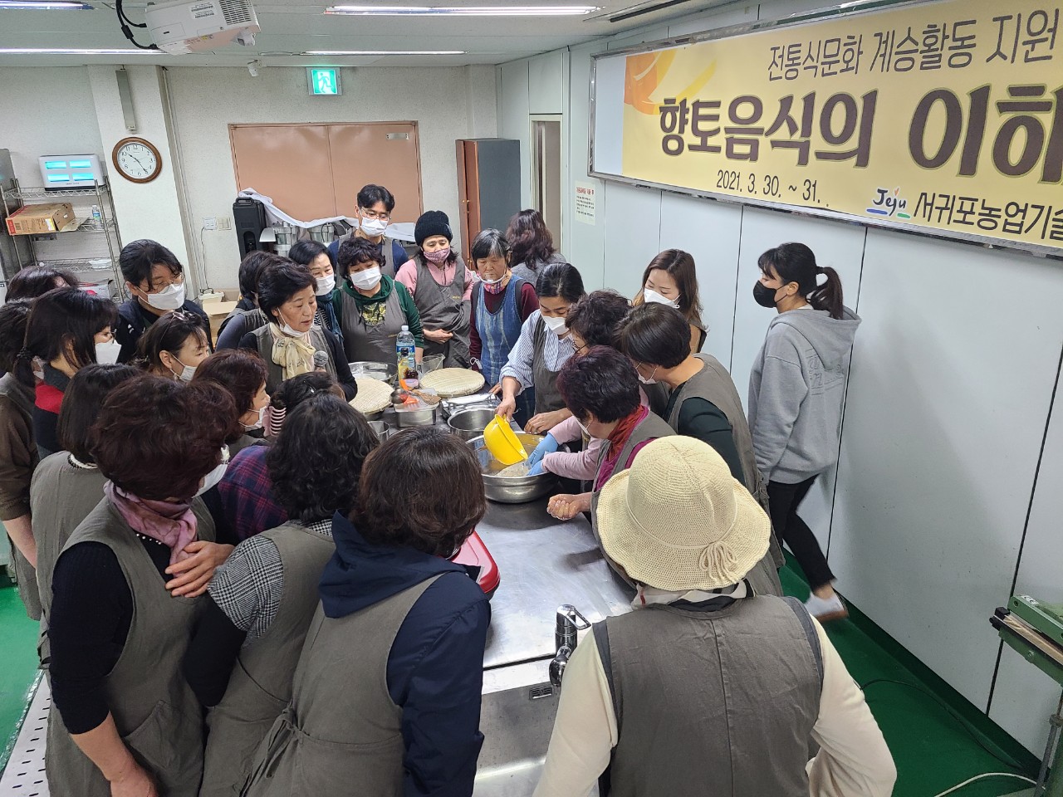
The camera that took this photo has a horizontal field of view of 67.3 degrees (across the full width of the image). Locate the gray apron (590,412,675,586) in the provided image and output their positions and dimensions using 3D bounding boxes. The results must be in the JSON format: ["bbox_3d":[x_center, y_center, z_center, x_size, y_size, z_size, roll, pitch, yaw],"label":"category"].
[{"bbox_3d":[0.340,0.392,2.374,0.400,0.850,0.450,-5,20,-10],"label":"gray apron"}]

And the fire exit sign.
[{"bbox_3d":[-1.905,-2.917,7.342,0.290,0.230,0.045,-7,20,-15],"label":"fire exit sign"}]

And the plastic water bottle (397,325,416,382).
[{"bbox_3d":[-0.604,-0.194,3.816,0.092,0.306,0.092,-7,20,-15],"label":"plastic water bottle"}]

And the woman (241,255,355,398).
[{"bbox_3d":[-0.905,0.255,3.174,0.470,1.550,0.340,-16,24,-36],"label":"woman"}]

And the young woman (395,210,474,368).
[{"bbox_3d":[-0.487,-0.230,4.392,0.450,1.570,0.320,-8,21,-20],"label":"young woman"}]

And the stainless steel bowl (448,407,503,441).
[{"bbox_3d":[-0.197,0.139,3.117,0.245,0.120,0.245,-1,20,0],"label":"stainless steel bowl"}]

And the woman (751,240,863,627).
[{"bbox_3d":[1.015,0.210,3.129,0.450,1.590,0.500,-19,26,-40],"label":"woman"}]

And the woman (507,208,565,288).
[{"bbox_3d":[0.029,-0.301,4.577,0.450,1.560,0.300,-18,25,-39],"label":"woman"}]

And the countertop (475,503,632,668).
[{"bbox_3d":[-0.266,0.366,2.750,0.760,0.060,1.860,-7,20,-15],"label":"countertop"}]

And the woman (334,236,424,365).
[{"bbox_3d":[-0.772,-0.094,4.111,0.470,1.510,0.360,-8,20,-18],"label":"woman"}]

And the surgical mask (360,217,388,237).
[{"bbox_3d":[-0.828,-0.902,4.168,0.145,0.110,0.090,-11,42,-27],"label":"surgical mask"}]

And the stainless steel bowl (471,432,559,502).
[{"bbox_3d":[-0.064,0.236,2.733,0.390,0.130,0.390,-1,19,0],"label":"stainless steel bowl"}]

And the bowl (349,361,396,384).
[{"bbox_3d":[-0.774,-0.067,3.669,0.345,0.110,0.345,-1,19,0],"label":"bowl"}]

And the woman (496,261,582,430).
[{"bbox_3d":[0.137,0.213,3.148,0.560,1.530,0.480,6,21,20],"label":"woman"}]

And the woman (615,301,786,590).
[{"bbox_3d":[0.543,0.426,2.563,0.550,1.500,0.480,-1,19,-1],"label":"woman"}]

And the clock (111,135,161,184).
[{"bbox_3d":[-3.294,-1.994,6.681,0.368,0.368,0.050,-6,20,-15],"label":"clock"}]

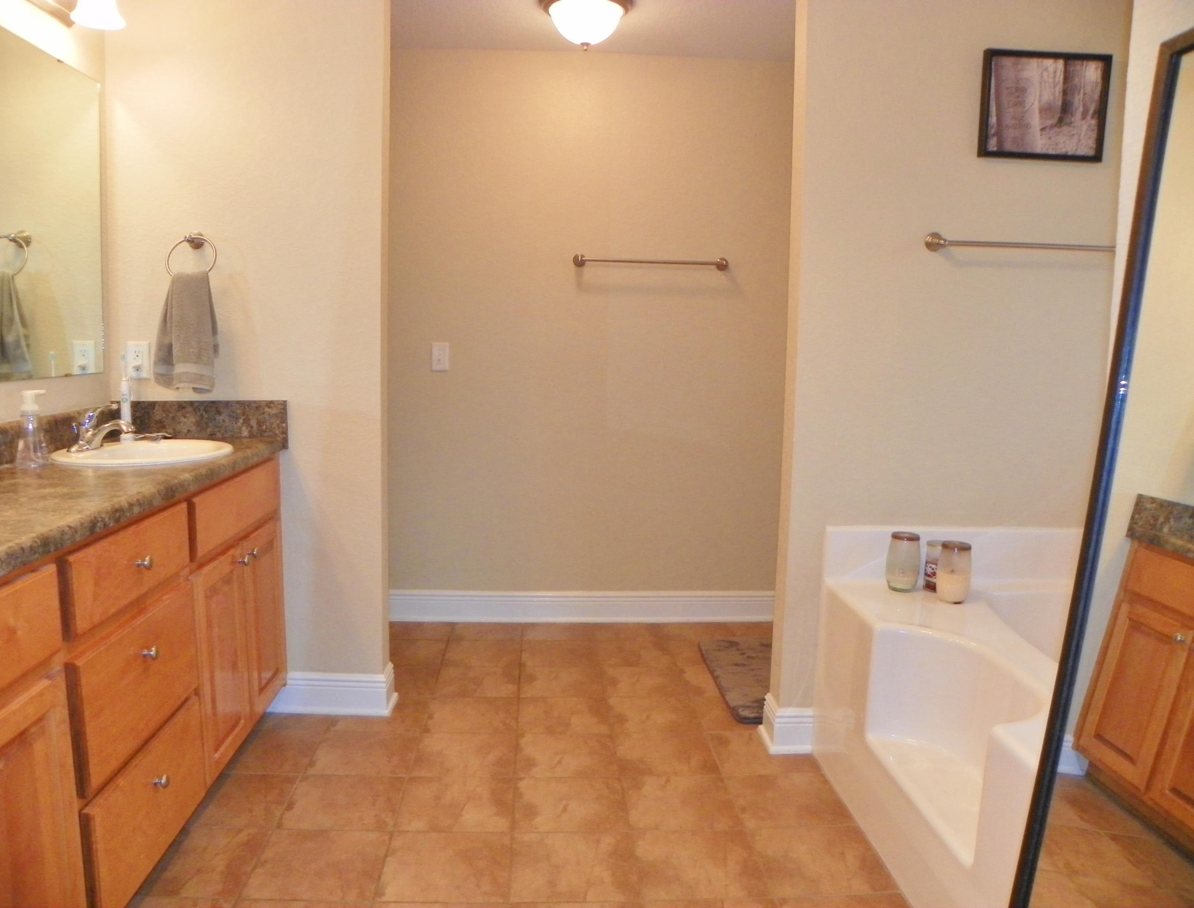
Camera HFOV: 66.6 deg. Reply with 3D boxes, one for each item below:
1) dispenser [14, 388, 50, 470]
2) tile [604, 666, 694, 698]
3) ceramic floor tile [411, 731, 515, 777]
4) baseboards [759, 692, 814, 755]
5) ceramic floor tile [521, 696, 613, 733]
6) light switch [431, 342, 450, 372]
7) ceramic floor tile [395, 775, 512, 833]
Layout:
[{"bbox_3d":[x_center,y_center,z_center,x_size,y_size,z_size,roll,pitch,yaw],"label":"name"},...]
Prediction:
[{"bbox_3d":[-1.341,-0.061,2.155,0.080,0.189,0.074,-2,8,-26],"label":"dispenser"},{"bbox_3d":[0.170,0.858,3.398,0.300,0.012,0.300,1,7,-4],"label":"tile"},{"bbox_3d":[-0.398,0.913,2.755,0.300,0.012,0.300,1,7,-4],"label":"ceramic floor tile"},{"bbox_3d":[0.589,0.833,2.857,0.137,0.143,0.200,1,7,-4],"label":"baseboards"},{"bbox_3d":[-0.112,0.873,3.032,0.302,0.010,0.302,1,7,-4],"label":"ceramic floor tile"},{"bbox_3d":[-0.657,-0.407,3.819,0.073,0.120,0.015,1,7,-4],"label":"light switch"},{"bbox_3d":[-0.377,0.948,2.458,0.300,0.012,0.300,1,7,-4],"label":"ceramic floor tile"}]

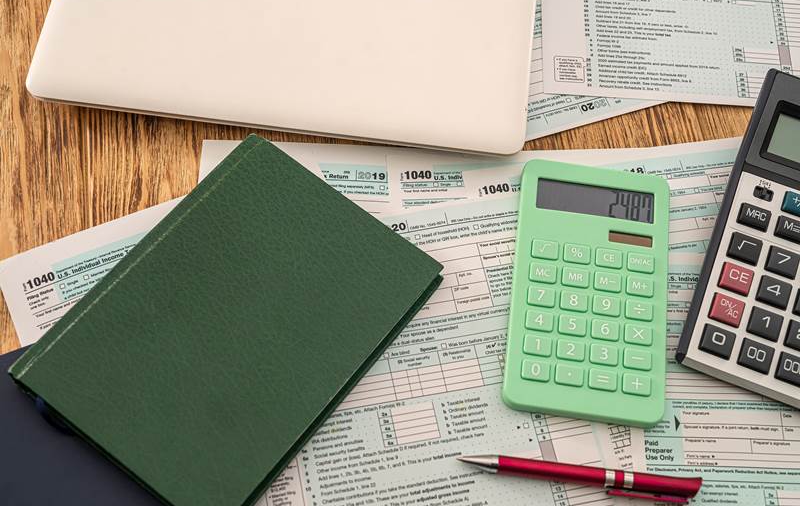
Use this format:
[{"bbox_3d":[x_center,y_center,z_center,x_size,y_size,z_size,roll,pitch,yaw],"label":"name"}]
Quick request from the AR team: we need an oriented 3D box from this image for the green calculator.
[{"bbox_3d":[0.115,0.021,0.677,0.093,0.013,0.165,9,63,0],"label":"green calculator"}]

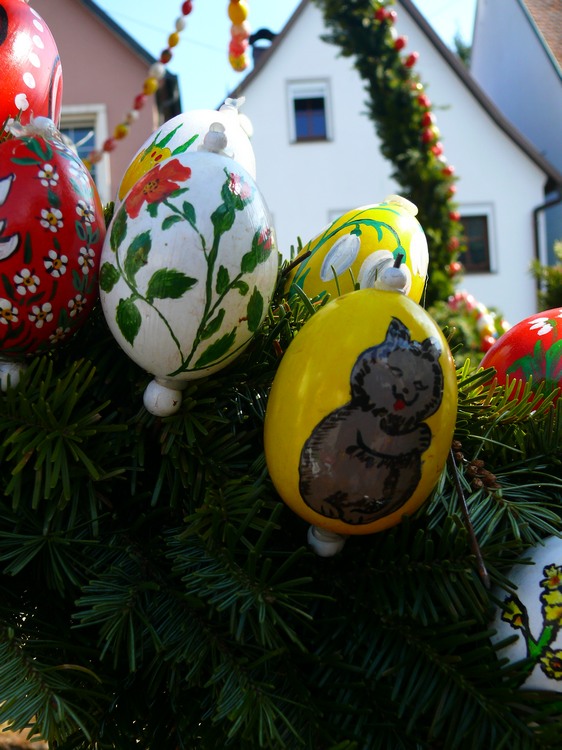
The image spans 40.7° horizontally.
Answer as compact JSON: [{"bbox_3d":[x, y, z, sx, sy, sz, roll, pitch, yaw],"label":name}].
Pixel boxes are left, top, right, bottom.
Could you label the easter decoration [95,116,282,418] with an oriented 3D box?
[{"bbox_3d":[-0.028,-0.032,0.234,0.053,0.092,0.053,12,-6,-8],"label":"easter decoration"}]

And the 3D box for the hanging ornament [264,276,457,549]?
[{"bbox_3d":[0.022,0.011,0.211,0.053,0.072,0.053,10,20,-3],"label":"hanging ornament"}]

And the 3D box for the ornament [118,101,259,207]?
[{"bbox_3d":[-0.038,-0.076,0.316,0.053,0.079,0.053,27,6,-12],"label":"ornament"}]

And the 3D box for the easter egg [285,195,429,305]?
[{"bbox_3d":[0.034,-0.040,0.318,0.053,0.076,0.053,30,4,2],"label":"easter egg"}]

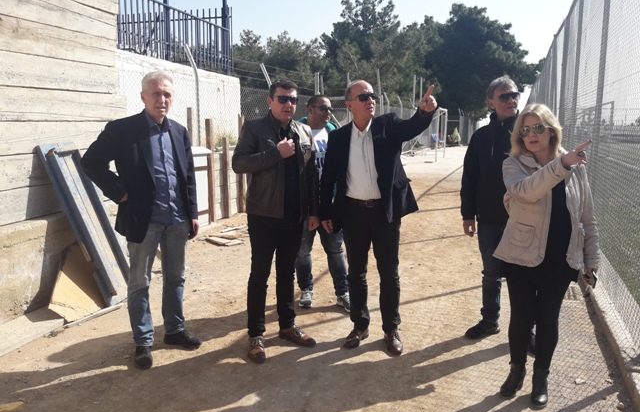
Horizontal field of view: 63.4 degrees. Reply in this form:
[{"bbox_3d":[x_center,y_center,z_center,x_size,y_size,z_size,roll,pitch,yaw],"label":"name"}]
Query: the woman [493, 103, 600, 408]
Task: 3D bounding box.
[{"bbox_3d":[1.169,0.269,2.739,0.530,1.593,0.430,1,9,5],"label":"woman"}]

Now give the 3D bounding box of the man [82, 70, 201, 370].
[{"bbox_3d":[-1.100,0.086,3.239,0.650,1.792,0.420,-7,12,-37],"label":"man"}]

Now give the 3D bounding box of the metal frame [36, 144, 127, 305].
[{"bbox_3d":[-1.877,0.115,4.310,0.090,1.374,0.380,-22,2,18],"label":"metal frame"}]

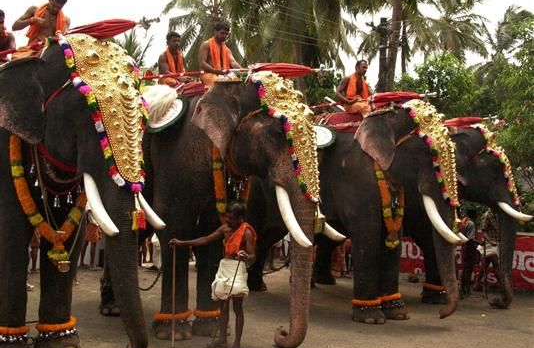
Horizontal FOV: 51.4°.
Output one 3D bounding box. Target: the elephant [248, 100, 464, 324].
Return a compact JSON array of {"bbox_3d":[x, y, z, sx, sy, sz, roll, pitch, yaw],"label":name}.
[{"bbox_3d":[1.080,0.566,8.181,3.650,3.000,1.350,-4,-6,43],"label":"elephant"}]

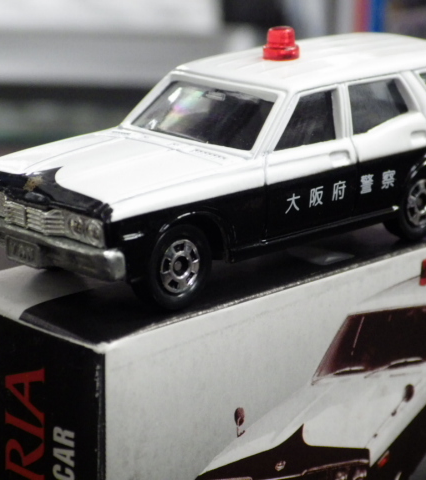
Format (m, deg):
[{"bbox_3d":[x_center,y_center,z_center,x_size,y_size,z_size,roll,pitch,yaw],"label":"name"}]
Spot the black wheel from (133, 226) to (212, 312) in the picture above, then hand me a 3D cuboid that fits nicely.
[{"bbox_3d":[-0.004,0.003,0.177,0.009,0.009,0.003,-14,21,-42],"label":"black wheel"}]

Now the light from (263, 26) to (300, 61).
[{"bbox_3d":[0.009,-0.024,0.199,0.005,0.004,0.005,1,16,0],"label":"light"}]

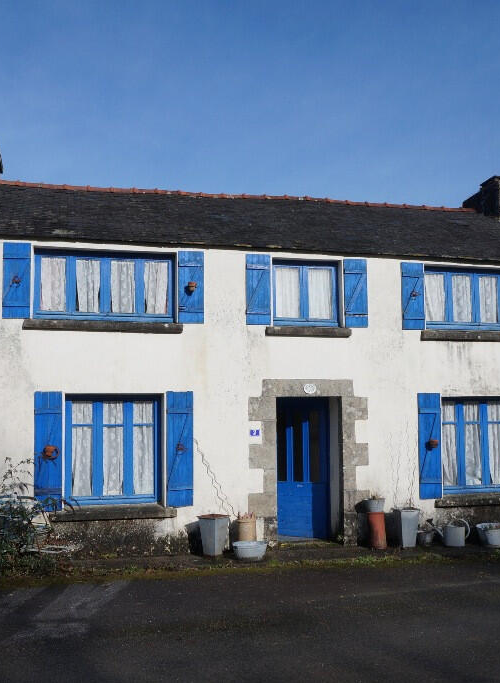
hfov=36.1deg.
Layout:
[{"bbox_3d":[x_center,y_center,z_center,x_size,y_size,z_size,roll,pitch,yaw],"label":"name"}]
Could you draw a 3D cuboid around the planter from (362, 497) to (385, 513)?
[{"bbox_3d":[1.718,2.256,10.632,0.321,0.195,0.321,0,-4,0],"label":"planter"}]

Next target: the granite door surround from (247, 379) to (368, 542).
[{"bbox_3d":[0.817,1.742,11.257,1.800,2.360,0.360,1,-5,-16],"label":"granite door surround"}]

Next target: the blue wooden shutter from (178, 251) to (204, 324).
[{"bbox_3d":[-0.809,-0.741,10.592,0.351,1.010,0.040,1,-4,-14],"label":"blue wooden shutter"}]

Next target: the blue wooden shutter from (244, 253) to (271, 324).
[{"bbox_3d":[0.122,-0.741,10.975,0.356,1.018,0.050,1,-5,-15],"label":"blue wooden shutter"}]

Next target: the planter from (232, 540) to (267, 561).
[{"bbox_3d":[0.007,2.751,10.125,0.468,0.214,0.439,0,-5,0],"label":"planter"}]

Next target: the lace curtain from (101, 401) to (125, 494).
[{"bbox_3d":[-1.825,1.439,10.254,0.291,1.266,0.040,1,-4,-15],"label":"lace curtain"}]

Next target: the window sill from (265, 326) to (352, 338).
[{"bbox_3d":[0.795,-0.114,10.857,1.259,0.125,0.250,1,-4,-15],"label":"window sill"}]

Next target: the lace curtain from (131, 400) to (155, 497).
[{"bbox_3d":[-1.431,1.441,10.362,0.293,1.266,0.040,1,-4,-15],"label":"lace curtain"}]

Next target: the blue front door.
[{"bbox_3d":[0.740,1.869,11.440,0.926,2.065,0.078,1,-5,-15],"label":"blue front door"}]

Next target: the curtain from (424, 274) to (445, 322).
[{"bbox_3d":[2.842,-0.666,11.820,0.359,0.752,0.050,1,-4,-14],"label":"curtain"}]

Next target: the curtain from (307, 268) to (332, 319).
[{"bbox_3d":[1.059,-0.717,11.572,0.375,0.776,0.040,1,-5,-15],"label":"curtain"}]

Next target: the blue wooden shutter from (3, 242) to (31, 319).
[{"bbox_3d":[-2.974,-0.771,9.807,0.337,0.976,0.050,1,-4,-15],"label":"blue wooden shutter"}]

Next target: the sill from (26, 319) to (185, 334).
[{"bbox_3d":[-1.959,-0.185,10.350,2.091,0.144,0.250,1,-4,-14],"label":"sill"}]

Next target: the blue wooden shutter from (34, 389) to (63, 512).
[{"bbox_3d":[-2.614,1.422,9.986,0.347,1.532,0.040,1,-4,-14],"label":"blue wooden shutter"}]

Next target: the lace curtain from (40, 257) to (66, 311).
[{"bbox_3d":[-2.671,-0.777,10.465,0.340,0.741,0.050,1,-4,-14],"label":"lace curtain"}]

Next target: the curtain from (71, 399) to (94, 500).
[{"bbox_3d":[-2.216,1.427,10.148,0.285,1.259,0.040,1,-4,-15],"label":"curtain"}]

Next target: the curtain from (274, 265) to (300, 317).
[{"bbox_3d":[0.550,-0.696,11.068,0.380,0.746,0.040,1,-4,-15],"label":"curtain"}]

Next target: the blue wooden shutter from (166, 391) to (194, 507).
[{"bbox_3d":[-0.946,1.454,10.396,0.366,1.542,0.040,1,-4,-14],"label":"blue wooden shutter"}]

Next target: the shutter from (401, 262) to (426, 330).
[{"bbox_3d":[2.384,-0.652,11.266,0.366,0.979,0.050,1,-4,-15],"label":"shutter"}]

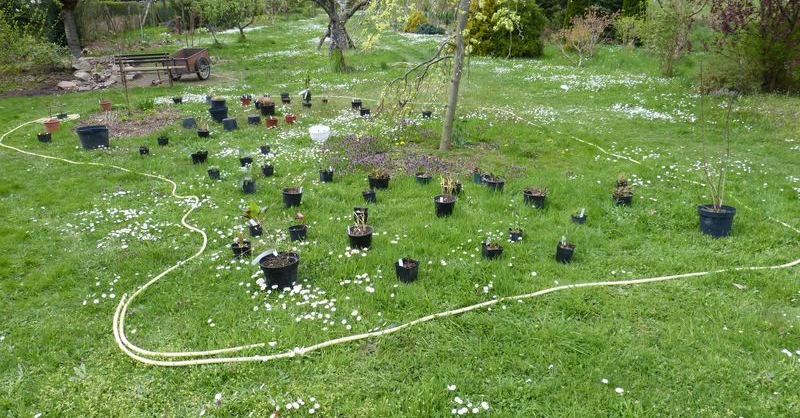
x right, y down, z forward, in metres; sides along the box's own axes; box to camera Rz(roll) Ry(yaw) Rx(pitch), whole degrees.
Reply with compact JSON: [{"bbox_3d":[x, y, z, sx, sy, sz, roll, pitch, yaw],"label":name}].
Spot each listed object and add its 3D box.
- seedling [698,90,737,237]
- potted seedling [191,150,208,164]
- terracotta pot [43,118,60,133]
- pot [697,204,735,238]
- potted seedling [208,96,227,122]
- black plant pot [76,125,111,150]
[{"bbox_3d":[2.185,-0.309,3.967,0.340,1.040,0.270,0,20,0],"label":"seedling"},{"bbox_3d":[-2.030,-0.528,5.879,0.175,0.130,0.165,0,20,0],"label":"potted seedling"},{"bbox_3d":[-4.410,-1.056,7.333,0.200,0.155,0.200,0,20,0],"label":"terracotta pot"},{"bbox_3d":[2.240,0.088,4.113,0.245,0.195,0.245,0,20,0],"label":"pot"},{"bbox_3d":[-2.496,-1.378,7.945,0.250,0.330,0.250,0,20,0],"label":"potted seedling"},{"bbox_3d":[-3.513,-0.842,6.622,0.360,0.250,0.360,0,20,0],"label":"black plant pot"}]

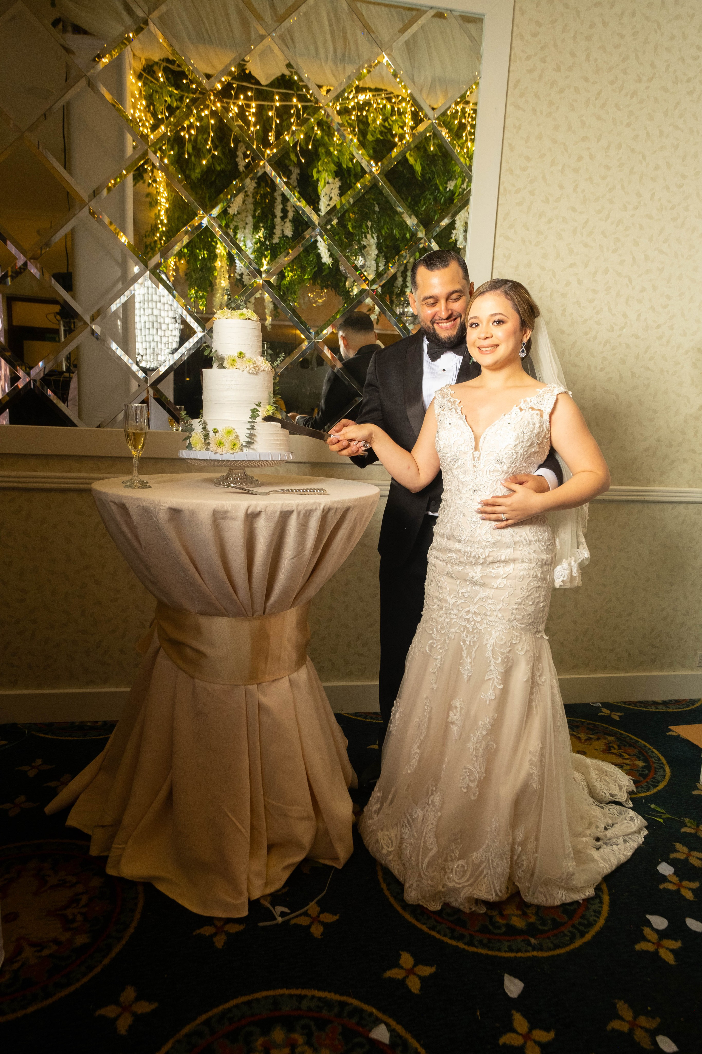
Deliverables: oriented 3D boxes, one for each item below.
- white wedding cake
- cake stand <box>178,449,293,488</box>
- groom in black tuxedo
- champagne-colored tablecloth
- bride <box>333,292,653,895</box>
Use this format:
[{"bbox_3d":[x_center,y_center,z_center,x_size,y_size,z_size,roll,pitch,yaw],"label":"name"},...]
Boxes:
[{"bbox_3d":[-0.333,-0.421,1.968,0.309,0.416,0.304,1,11,-10],"label":"white wedding cake"},{"bbox_3d":[-0.342,-0.177,2.013,0.343,0.098,0.343,1,11,-10],"label":"cake stand"},{"bbox_3d":[0.289,0.066,2.042,0.608,1.754,0.588,7,11,24],"label":"groom in black tuxedo"},{"bbox_3d":[-0.419,0.395,2.039,0.921,1.049,0.872,1,11,-10],"label":"champagne-colored tablecloth"},{"bbox_3d":[0.484,0.143,1.975,0.862,1.642,0.862,7,12,26],"label":"bride"}]

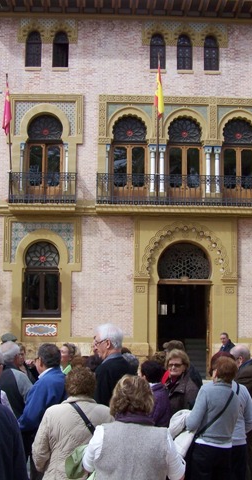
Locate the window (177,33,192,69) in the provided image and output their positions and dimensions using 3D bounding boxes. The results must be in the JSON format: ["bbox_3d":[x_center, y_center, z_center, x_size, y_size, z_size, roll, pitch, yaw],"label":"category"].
[{"bbox_3d":[2.146,-6.877,25.770,0.591,1.377,0.200,1,-7,-3],"label":"window"}]

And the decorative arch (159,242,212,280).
[{"bbox_3d":[2.054,0.744,24.887,1.890,1.387,0.200,1,-7,-3],"label":"decorative arch"}]

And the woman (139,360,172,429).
[{"bbox_3d":[0.223,1.785,5.803,0.460,1.550,0.320,7,-10,-43],"label":"woman"}]

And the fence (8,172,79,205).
[{"bbox_3d":[-2.589,-1.564,21.983,2.093,1.002,0.550,1,-6,-2],"label":"fence"}]

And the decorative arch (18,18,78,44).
[{"bbox_3d":[-2.812,-7.540,25.409,2.140,0.946,0.200,1,-7,-3],"label":"decorative arch"}]

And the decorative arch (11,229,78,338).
[{"bbox_3d":[-2.635,1.333,22.515,2.289,3.672,0.300,1,-7,-3],"label":"decorative arch"}]

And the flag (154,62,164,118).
[{"bbox_3d":[1.061,-4.711,22.252,0.318,1.813,0.300,1,-7,-3],"label":"flag"}]

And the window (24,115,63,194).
[{"bbox_3d":[-2.918,-3.025,25.006,1.380,3.095,0.250,1,-7,-3],"label":"window"}]

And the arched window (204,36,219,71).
[{"bbox_3d":[2.897,-6.300,23.791,0.503,1.230,0.180,1,-7,-3],"label":"arched window"}]

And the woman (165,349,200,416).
[{"bbox_3d":[0.474,1.804,6.416,0.460,1.600,0.300,-2,-7,23],"label":"woman"}]

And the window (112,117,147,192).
[{"bbox_3d":[0.097,-2.699,22.640,1.161,2.692,0.250,1,-6,-2],"label":"window"}]

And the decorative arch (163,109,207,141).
[{"bbox_3d":[2.125,-4.178,25.308,1.632,1.224,0.250,1,-7,-3],"label":"decorative arch"}]

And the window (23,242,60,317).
[{"bbox_3d":[-2.650,1.252,22.109,1.207,2.359,0.250,1,-6,-2],"label":"window"}]

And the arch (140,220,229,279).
[{"bbox_3d":[1.915,0.301,22.824,3.225,1.940,0.300,1,-7,-3],"label":"arch"}]

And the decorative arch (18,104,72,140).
[{"bbox_3d":[-2.865,-4.182,25.004,1.840,1.318,0.250,1,-7,-3],"label":"decorative arch"}]

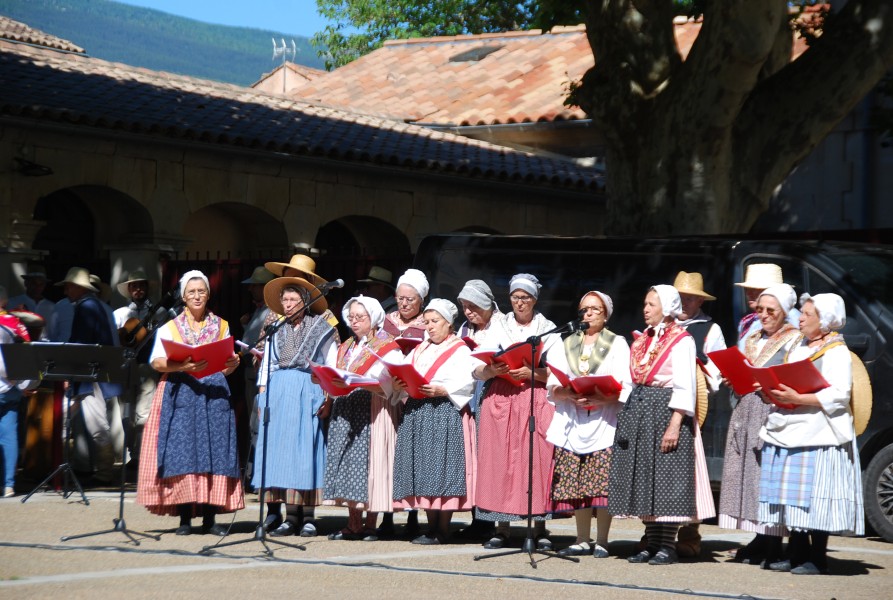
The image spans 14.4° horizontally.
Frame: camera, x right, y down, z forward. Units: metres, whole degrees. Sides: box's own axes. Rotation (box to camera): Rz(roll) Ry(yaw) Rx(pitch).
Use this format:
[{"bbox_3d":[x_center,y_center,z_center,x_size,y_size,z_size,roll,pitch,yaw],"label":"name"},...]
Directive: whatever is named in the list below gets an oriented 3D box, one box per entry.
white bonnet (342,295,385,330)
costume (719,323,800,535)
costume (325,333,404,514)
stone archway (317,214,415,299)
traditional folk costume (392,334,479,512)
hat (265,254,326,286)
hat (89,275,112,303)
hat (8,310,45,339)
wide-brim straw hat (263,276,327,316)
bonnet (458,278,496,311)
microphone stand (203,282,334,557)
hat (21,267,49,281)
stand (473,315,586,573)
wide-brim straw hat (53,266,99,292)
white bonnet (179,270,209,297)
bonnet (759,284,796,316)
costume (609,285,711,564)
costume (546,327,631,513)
[{"bbox_3d":[-0.503,0.082,21.400,0.240,0.230,0.250,2,11,30],"label":"white bonnet"},{"bbox_3d":[1.878,0.772,21.050,0.540,1.250,0.500,2,0,34],"label":"costume"},{"bbox_3d":[-0.527,0.756,22.150,0.540,1.170,0.500,2,0,34],"label":"costume"},{"bbox_3d":[-1.036,0.370,33.861,0.600,2.400,1.660,-1,-2,33],"label":"stone archway"},{"bbox_3d":[-0.066,0.746,21.320,0.520,1.080,0.450,2,0,30],"label":"traditional folk costume"},{"bbox_3d":[-0.937,-0.185,22.200,0.420,0.140,0.410,27,-16,-37],"label":"hat"},{"bbox_3d":[-2.803,-0.102,27.800,0.350,0.140,0.360,5,3,23],"label":"hat"},{"bbox_3d":[-2.955,0.159,24.900,0.340,0.130,0.310,26,-18,-15],"label":"hat"},{"bbox_3d":[-0.914,-0.034,21.660,0.410,0.140,0.410,5,-33,13],"label":"wide-brim straw hat"},{"bbox_3d":[0.192,-0.034,21.900,0.200,0.200,0.240,-2,12,45],"label":"bonnet"},{"bbox_3d":[-0.982,0.658,20.347,0.820,1.570,0.620,2,0,-37],"label":"microphone stand"},{"bbox_3d":[-3.344,-0.216,28.800,0.300,0.130,0.320,7,-2,-30],"label":"hat"},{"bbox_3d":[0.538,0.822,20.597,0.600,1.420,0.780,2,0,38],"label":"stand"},{"bbox_3d":[-2.913,-0.161,27.800,0.370,0.170,0.340,8,-2,-22],"label":"wide-brim straw hat"},{"bbox_3d":[-1.575,-0.097,22.150,0.190,0.180,0.210,2,0,-5],"label":"white bonnet"},{"bbox_3d":[1.974,0.003,21.050,0.190,0.190,0.220,2,0,38],"label":"bonnet"},{"bbox_3d":[1.249,0.726,20.600,0.580,1.620,0.580,-1,-3,43],"label":"costume"},{"bbox_3d":[0.837,0.704,20.800,0.500,1.110,0.420,2,0,18],"label":"costume"}]

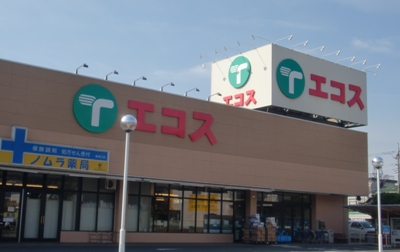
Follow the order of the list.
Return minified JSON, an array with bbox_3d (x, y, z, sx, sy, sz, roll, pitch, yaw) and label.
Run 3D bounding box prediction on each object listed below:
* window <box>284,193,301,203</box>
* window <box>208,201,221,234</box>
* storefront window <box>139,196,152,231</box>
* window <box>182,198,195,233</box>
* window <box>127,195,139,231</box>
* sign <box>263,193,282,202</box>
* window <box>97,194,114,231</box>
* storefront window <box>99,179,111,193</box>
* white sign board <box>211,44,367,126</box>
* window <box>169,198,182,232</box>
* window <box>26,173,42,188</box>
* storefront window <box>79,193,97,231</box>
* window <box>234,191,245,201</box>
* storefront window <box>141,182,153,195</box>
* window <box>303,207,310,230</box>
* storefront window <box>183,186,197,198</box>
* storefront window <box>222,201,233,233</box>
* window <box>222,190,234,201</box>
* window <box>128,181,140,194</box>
[{"bbox_3d":[6.445,4.999,38.571,1.774,0.702,0.100,9,-13,-37],"label":"window"},{"bbox_3d":[0.935,5.551,34.077,0.893,1.982,0.100,9,-13,-37],"label":"window"},{"bbox_3d":[-2.947,4.830,30.514,0.980,1.984,0.100,9,-12,-37],"label":"storefront window"},{"bbox_3d":[-0.640,5.207,32.271,0.957,1.955,0.100,9,-12,-37],"label":"window"},{"bbox_3d":[-3.614,4.723,30.006,0.705,1.964,0.100,9,-12,-37],"label":"window"},{"bbox_3d":[4.851,4.779,37.044,1.750,0.547,0.080,9,-13,-37],"label":"sign"},{"bbox_3d":[-4.999,4.568,29.480,0.874,1.961,0.100,9,-13,-37],"label":"window"},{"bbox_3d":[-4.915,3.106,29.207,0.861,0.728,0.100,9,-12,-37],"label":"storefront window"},{"bbox_3d":[6.960,-2.354,42.843,10.410,4.332,6.529,10,-13,-37],"label":"white sign board"},{"bbox_3d":[-1.417,5.168,32.254,0.914,1.974,0.100,9,-13,-37],"label":"window"},{"bbox_3d":[-8.117,2.690,27.275,0.854,0.714,0.100,9,-13,-37],"label":"window"},{"bbox_3d":[-5.704,4.365,28.416,0.972,1.971,0.100,9,-12,-37],"label":"storefront window"},{"bbox_3d":[2.567,4.512,36.011,0.868,0.645,0.100,10,-13,-37],"label":"window"},{"bbox_3d":[-2.972,3.540,31.261,0.872,0.708,0.100,9,-13,-37],"label":"storefront window"},{"bbox_3d":[7.610,6.605,39.628,0.847,1.693,0.100,10,-13,-37],"label":"window"},{"bbox_3d":[-0.600,3.870,32.485,0.981,0.733,0.100,9,-12,-37],"label":"storefront window"},{"bbox_3d":[1.681,5.567,34.042,0.959,1.983,0.100,9,-12,-37],"label":"storefront window"},{"bbox_3d":[1.757,4.317,34.925,0.877,0.676,0.100,9,-13,-37],"label":"window"},{"bbox_3d":[-3.690,3.467,31.271,0.783,0.784,0.100,10,-13,-37],"label":"window"}]

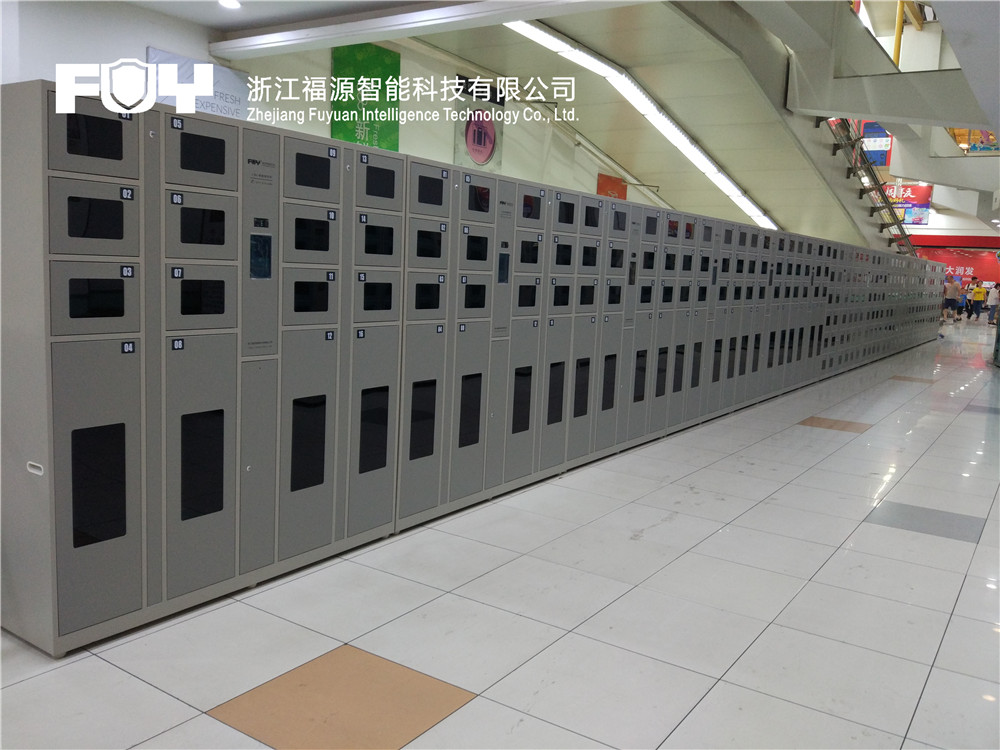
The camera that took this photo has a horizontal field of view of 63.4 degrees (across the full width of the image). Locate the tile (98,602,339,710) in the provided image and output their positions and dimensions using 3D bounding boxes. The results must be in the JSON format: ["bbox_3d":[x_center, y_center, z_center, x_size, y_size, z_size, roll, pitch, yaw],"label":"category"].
[{"bbox_3d":[-0.965,0.960,2.847,0.590,0.010,0.590,8,9,34],"label":"tile"}]

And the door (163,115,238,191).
[{"bbox_3d":[-1.126,-0.827,3.041,0.030,0.246,0.314,8,9,34],"label":"door"}]

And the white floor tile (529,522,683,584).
[{"bbox_3d":[0.536,0.895,4.045,0.600,0.012,0.600,8,9,34],"label":"white floor tile"}]

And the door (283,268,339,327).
[{"bbox_3d":[-0.826,-0.339,3.517,0.025,0.243,0.318,7,9,34],"label":"door"}]

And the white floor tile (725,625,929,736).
[{"bbox_3d":[1.174,1.077,2.879,0.600,0.012,0.600,8,9,34],"label":"white floor tile"}]

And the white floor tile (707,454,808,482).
[{"bbox_3d":[1.902,0.690,6.013,0.600,0.012,0.600,7,9,34],"label":"white floor tile"}]

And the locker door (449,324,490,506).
[{"bbox_3d":[-0.169,0.197,4.522,0.020,0.990,0.318,8,9,34],"label":"locker door"}]

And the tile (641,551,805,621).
[{"bbox_3d":[1.031,0.961,3.707,0.600,0.010,0.600,7,9,34],"label":"tile"}]

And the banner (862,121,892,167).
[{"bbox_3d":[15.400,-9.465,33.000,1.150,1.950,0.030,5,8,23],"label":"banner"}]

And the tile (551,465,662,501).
[{"bbox_3d":[0.708,0.717,5.265,0.590,0.010,0.590,8,9,34],"label":"tile"}]

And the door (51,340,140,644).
[{"bbox_3d":[-1.422,0.388,2.872,0.020,1.023,0.311,7,9,34],"label":"door"}]

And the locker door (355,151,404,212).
[{"bbox_3d":[-0.567,-0.899,3.794,0.020,0.245,0.314,7,9,34],"label":"locker door"}]

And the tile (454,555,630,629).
[{"bbox_3d":[0.203,0.948,3.566,0.600,0.012,0.600,7,9,34],"label":"tile"}]

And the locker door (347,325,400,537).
[{"bbox_3d":[-0.620,0.268,3.947,0.025,1.008,0.318,7,9,34],"label":"locker door"}]

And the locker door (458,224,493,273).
[{"bbox_3d":[-0.130,-0.689,4.406,0.020,0.239,0.318,8,9,34],"label":"locker door"}]

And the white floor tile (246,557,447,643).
[{"bbox_3d":[-0.638,0.931,3.390,0.600,0.012,0.600,7,9,34],"label":"white floor tile"}]

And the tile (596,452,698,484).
[{"bbox_3d":[1.042,0.668,5.748,0.590,0.010,0.590,8,9,34],"label":"tile"}]

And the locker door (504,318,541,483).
[{"bbox_3d":[0.138,0.154,5.088,0.020,1.017,0.321,7,9,34],"label":"locker door"}]

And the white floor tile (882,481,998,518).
[{"bbox_3d":[2.895,0.825,5.316,0.600,0.012,0.600,7,9,34],"label":"white floor tile"}]

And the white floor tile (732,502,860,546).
[{"bbox_3d":[1.717,0.860,4.676,0.600,0.012,0.600,7,9,34],"label":"white floor tile"}]

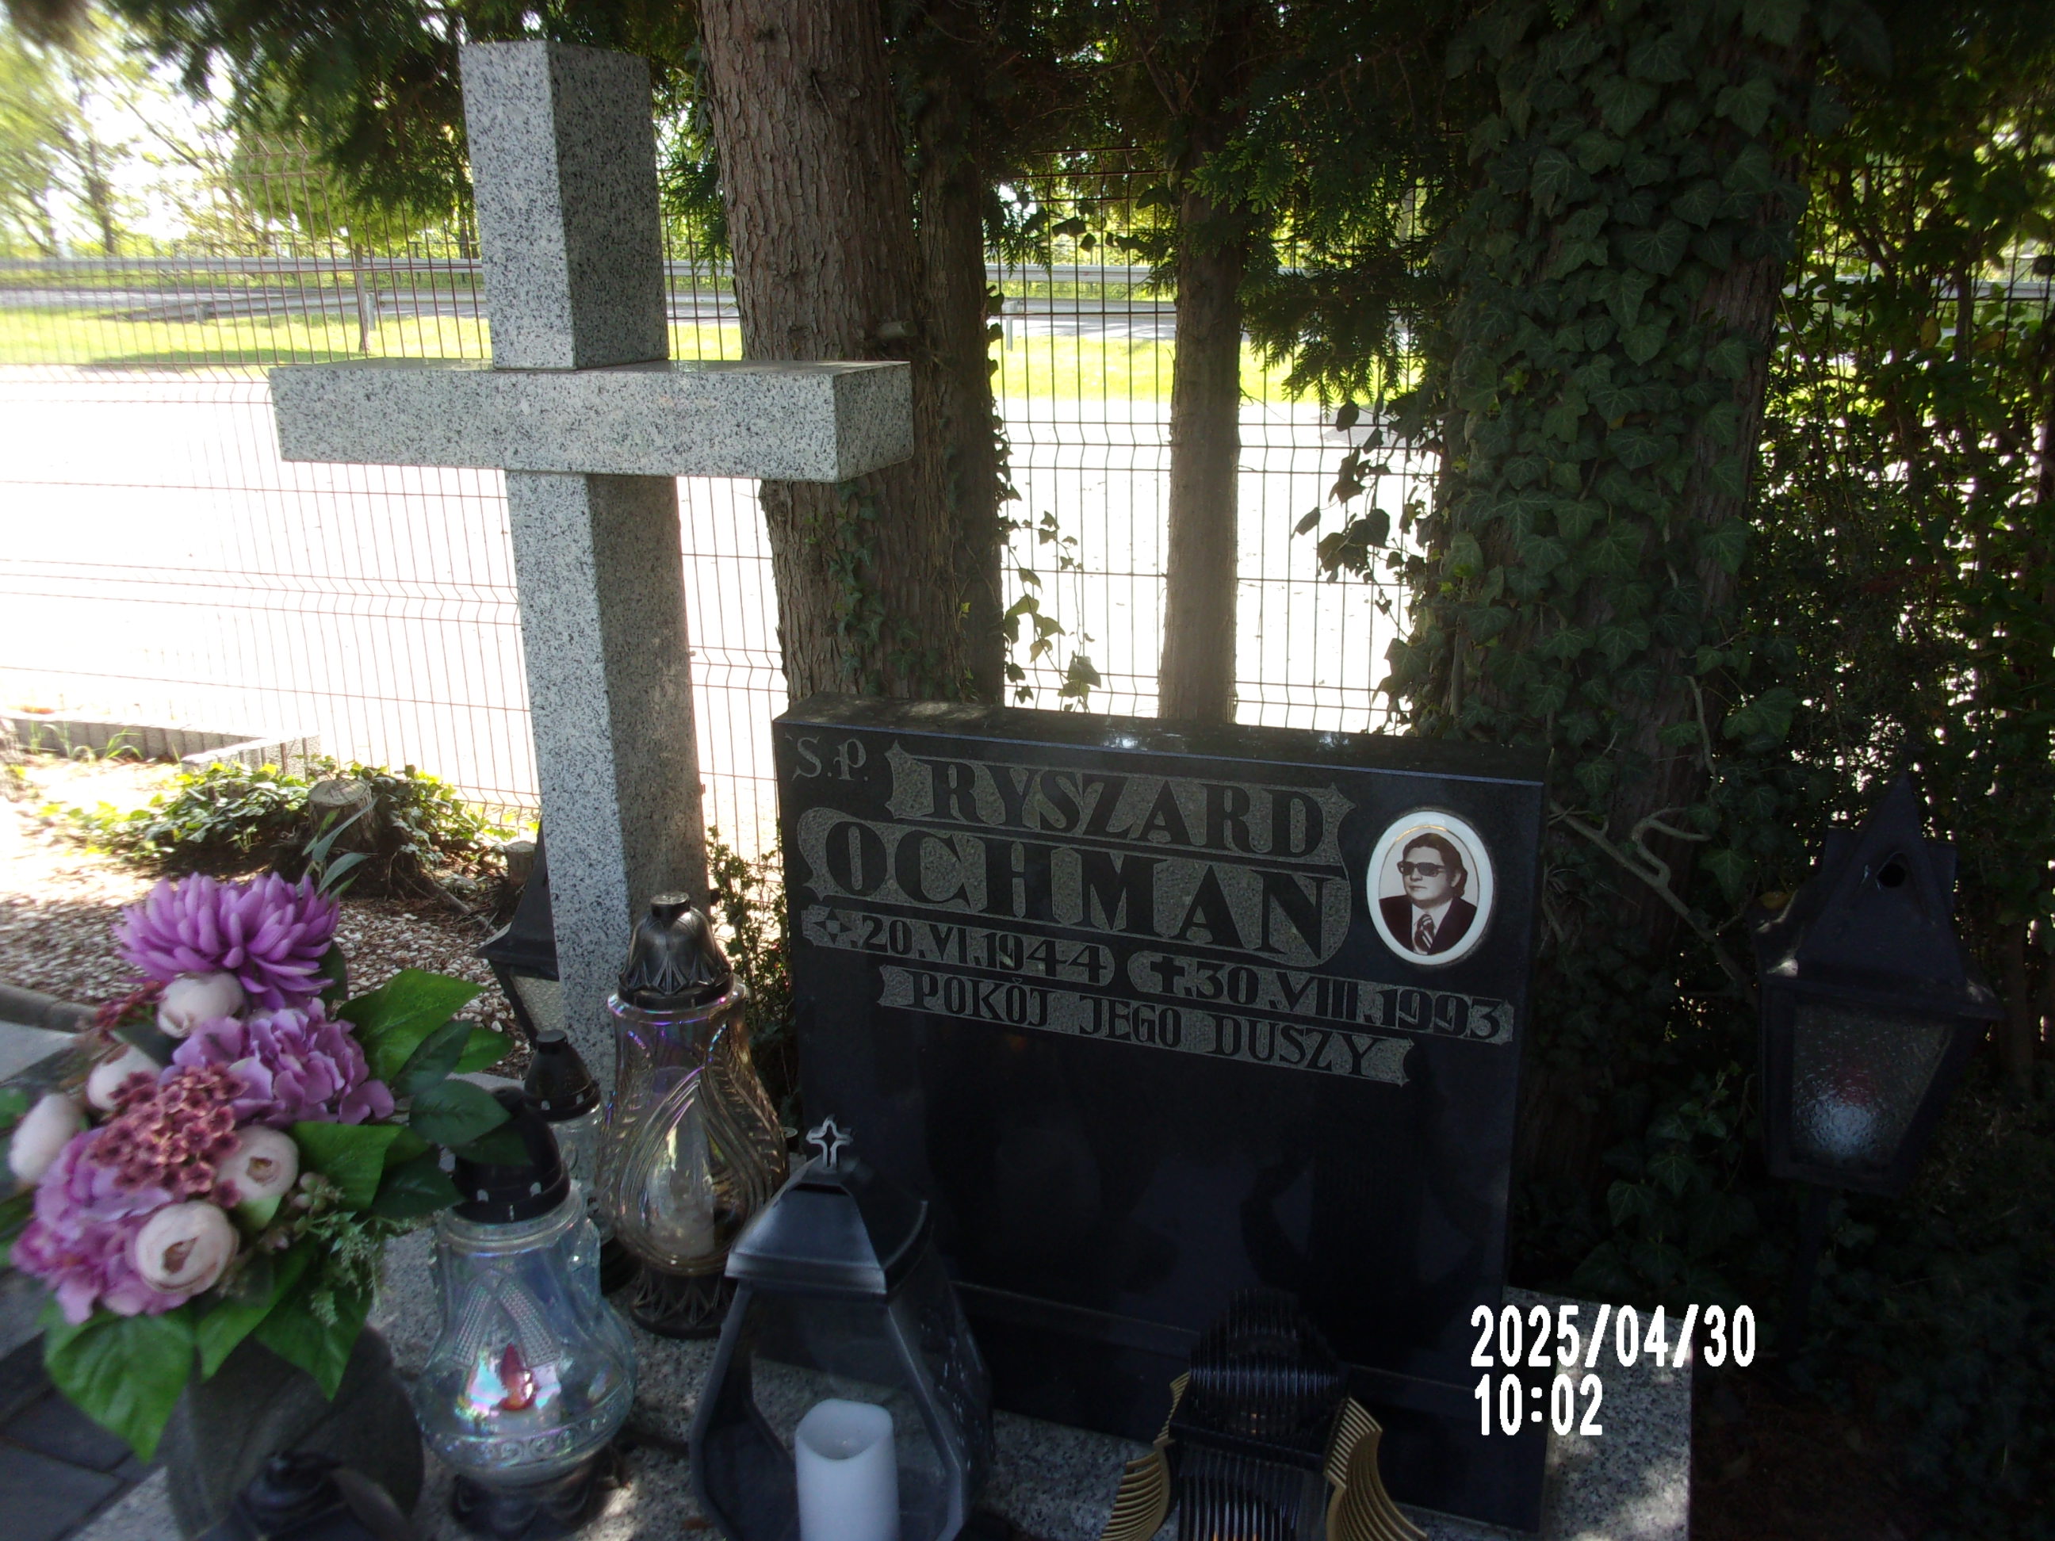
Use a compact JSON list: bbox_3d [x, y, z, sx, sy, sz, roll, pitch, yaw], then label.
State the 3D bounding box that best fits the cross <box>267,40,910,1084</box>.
[{"bbox_3d":[-0.404,-0.095,1.612,0.581,1.112,0.159,5,18,19],"label":"cross"}]

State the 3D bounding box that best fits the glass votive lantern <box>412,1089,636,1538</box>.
[{"bbox_3d":[-0.400,0.417,1.307,0.178,0.352,0.178,5,18,19],"label":"glass votive lantern"}]

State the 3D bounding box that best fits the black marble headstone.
[{"bbox_3d":[0.098,0.251,1.361,0.663,0.587,0.156,5,18,19],"label":"black marble headstone"}]

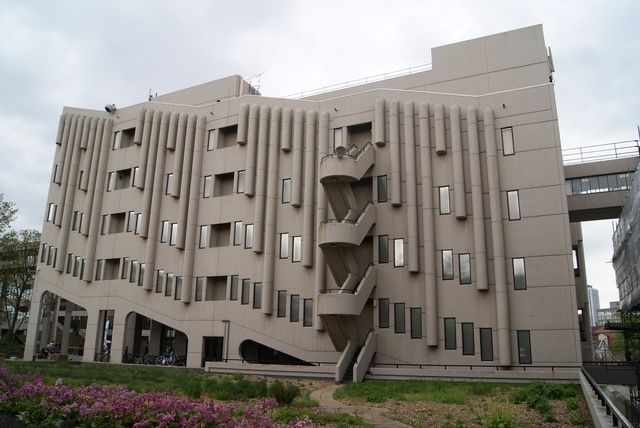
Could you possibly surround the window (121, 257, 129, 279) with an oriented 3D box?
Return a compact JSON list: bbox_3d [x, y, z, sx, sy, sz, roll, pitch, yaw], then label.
[{"bbox_3d":[-14.750,4.150,36.413,0.570,1.630,0.150,-5,-15,25],"label":"window"}]

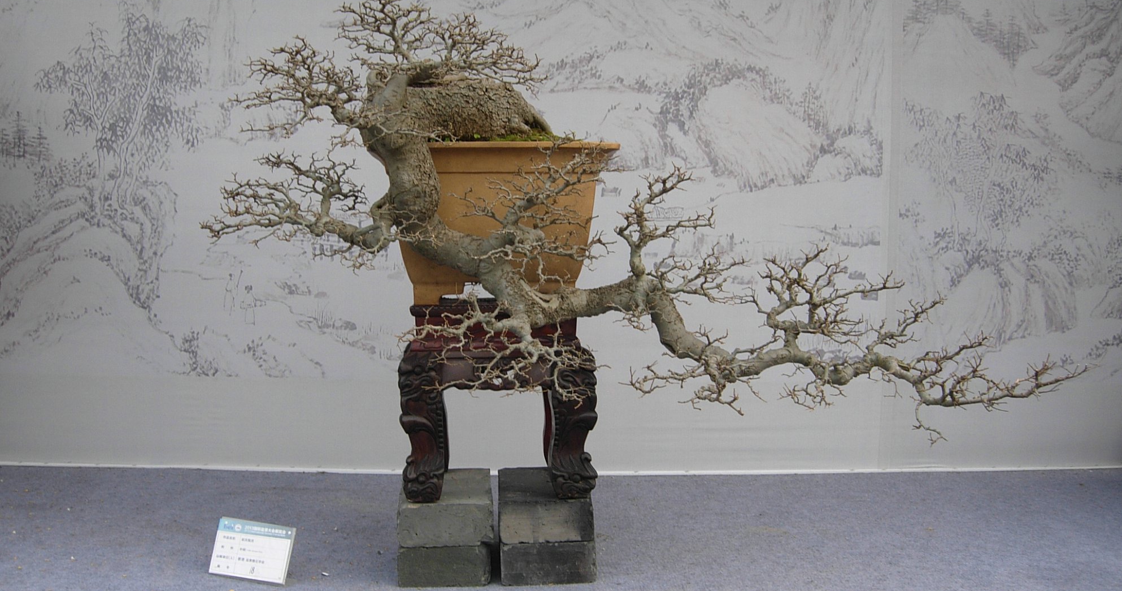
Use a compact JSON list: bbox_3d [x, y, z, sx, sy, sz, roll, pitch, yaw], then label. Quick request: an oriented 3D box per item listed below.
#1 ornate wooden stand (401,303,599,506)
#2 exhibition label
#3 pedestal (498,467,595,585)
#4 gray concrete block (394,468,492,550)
[{"bbox_3d":[-0.091,0.134,1.639,0.261,0.261,0.255,0,3,-4],"label":"ornate wooden stand"},{"bbox_3d":[-0.408,0.342,1.561,0.124,0.075,0.012,1,-20,22],"label":"exhibition label"},{"bbox_3d":[-0.025,0.318,1.642,0.124,0.106,0.250,0,3,-4],"label":"pedestal"},{"bbox_3d":[-0.159,0.292,1.631,0.124,0.053,0.250,0,3,-4],"label":"gray concrete block"}]

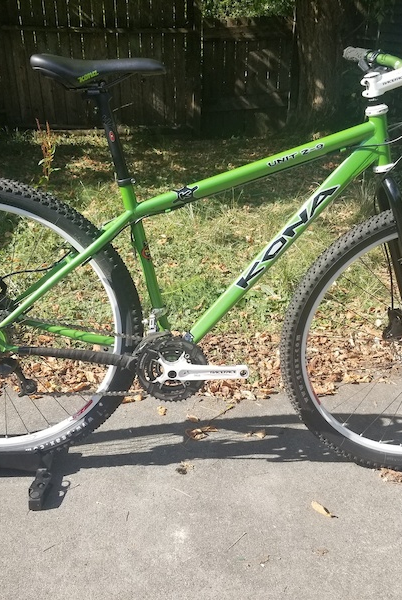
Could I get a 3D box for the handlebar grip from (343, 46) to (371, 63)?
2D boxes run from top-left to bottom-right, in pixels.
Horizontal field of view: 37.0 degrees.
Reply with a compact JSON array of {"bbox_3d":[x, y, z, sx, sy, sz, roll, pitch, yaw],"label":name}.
[{"bbox_3d":[0.397,-0.631,1.542,0.034,0.034,0.128,-1,22,-14],"label":"handlebar grip"}]

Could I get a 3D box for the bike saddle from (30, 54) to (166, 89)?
[{"bbox_3d":[-0.210,-0.474,1.258,0.276,0.074,0.140,2,21,-5],"label":"bike saddle"}]

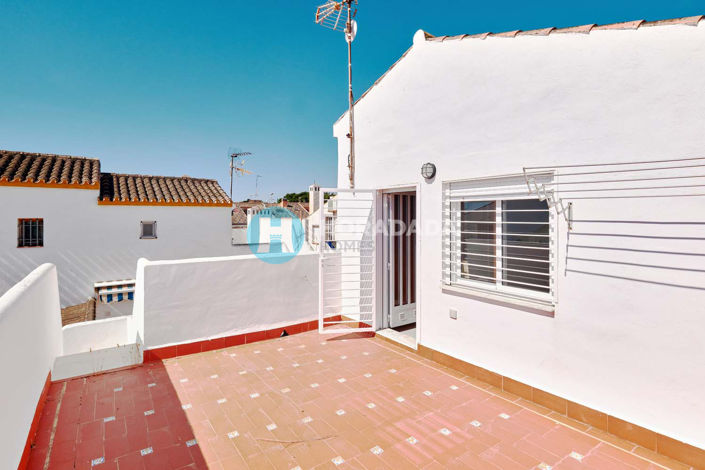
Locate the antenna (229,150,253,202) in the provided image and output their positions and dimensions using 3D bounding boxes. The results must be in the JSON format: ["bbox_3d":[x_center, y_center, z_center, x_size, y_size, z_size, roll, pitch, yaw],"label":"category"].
[{"bbox_3d":[-4.205,-2.159,12.500,0.850,2.000,0.500,0,2,12],"label":"antenna"}]

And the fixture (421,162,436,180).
[{"bbox_3d":[0.887,-0.738,3.857,0.090,0.185,0.185,-2,2,-37],"label":"fixture"}]

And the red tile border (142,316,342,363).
[{"bbox_3d":[-1.357,1.434,4.778,2.777,0.146,0.025,-2,2,-34],"label":"red tile border"}]

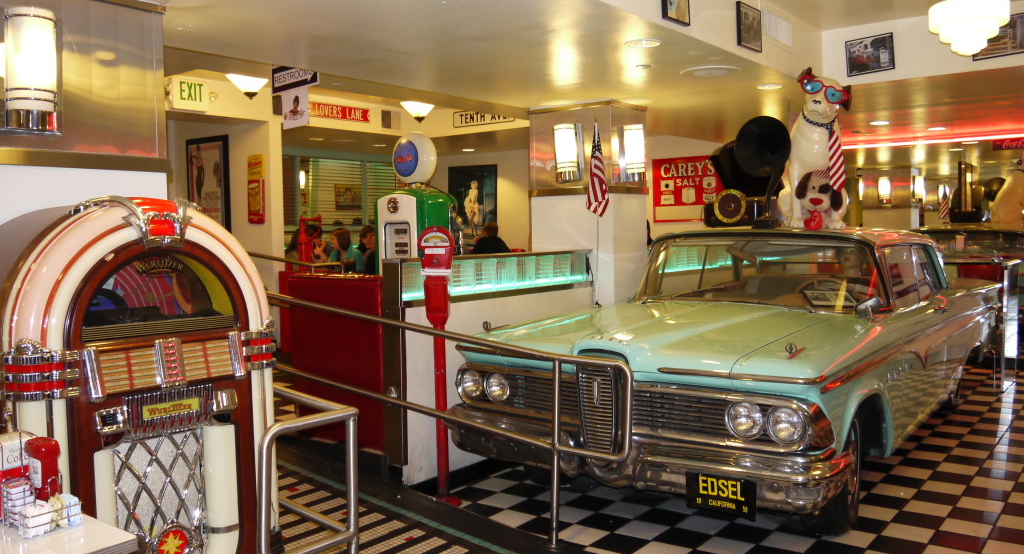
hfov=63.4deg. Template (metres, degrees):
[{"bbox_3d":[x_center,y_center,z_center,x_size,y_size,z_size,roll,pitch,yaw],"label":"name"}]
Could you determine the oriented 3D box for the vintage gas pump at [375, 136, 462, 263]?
[{"bbox_3d":[-0.781,-0.205,6.993,0.510,2.040,0.500,1,3,38],"label":"vintage gas pump"}]

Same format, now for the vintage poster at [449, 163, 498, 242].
[{"bbox_3d":[-0.477,-0.838,9.827,0.756,0.948,0.030,1,3,38],"label":"vintage poster"}]

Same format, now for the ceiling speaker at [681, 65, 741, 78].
[{"bbox_3d":[1.119,-1.141,4.657,0.335,0.030,0.335,-2,3,0],"label":"ceiling speaker"}]

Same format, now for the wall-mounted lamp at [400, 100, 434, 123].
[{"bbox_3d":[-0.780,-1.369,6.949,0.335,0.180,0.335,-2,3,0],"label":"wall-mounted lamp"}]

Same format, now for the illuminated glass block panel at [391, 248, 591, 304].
[{"bbox_3d":[-0.060,-0.012,4.903,0.120,0.240,1.800,1,3,38],"label":"illuminated glass block panel"}]

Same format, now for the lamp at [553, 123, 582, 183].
[{"bbox_3d":[0.383,-0.838,5.647,0.170,0.400,0.120,1,3,38],"label":"lamp"}]

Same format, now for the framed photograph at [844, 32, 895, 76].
[{"bbox_3d":[2.231,-1.384,5.163,0.285,0.225,0.022,-3,1,38],"label":"framed photograph"}]

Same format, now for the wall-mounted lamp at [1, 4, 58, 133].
[{"bbox_3d":[-1.713,-0.733,2.975,0.105,0.440,0.232,1,3,38],"label":"wall-mounted lamp"}]

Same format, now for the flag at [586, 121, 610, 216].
[{"bbox_3d":[0.529,-0.663,5.167,0.145,0.585,0.100,-1,3,6],"label":"flag"}]

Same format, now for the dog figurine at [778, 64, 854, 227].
[{"bbox_3d":[2.067,-0.880,5.669,0.450,1.080,0.600,0,3,22],"label":"dog figurine"}]

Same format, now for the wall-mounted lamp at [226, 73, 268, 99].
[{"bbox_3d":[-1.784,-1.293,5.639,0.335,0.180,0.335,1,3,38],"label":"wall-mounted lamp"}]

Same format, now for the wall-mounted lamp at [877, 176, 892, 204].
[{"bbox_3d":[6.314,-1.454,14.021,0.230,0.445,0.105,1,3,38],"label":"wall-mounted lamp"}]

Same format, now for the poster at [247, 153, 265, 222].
[{"bbox_3d":[-1.913,-0.653,6.174,0.205,0.510,0.020,3,5,38],"label":"poster"}]

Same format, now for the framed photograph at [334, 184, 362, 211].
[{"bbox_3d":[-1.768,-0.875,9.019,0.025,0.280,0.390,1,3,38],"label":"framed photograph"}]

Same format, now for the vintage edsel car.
[{"bbox_3d":[1.960,0.358,5.661,2.000,1.400,5.350,1,3,37],"label":"vintage edsel car"}]

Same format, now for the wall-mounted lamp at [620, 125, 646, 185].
[{"bbox_3d":[0.828,-0.845,5.619,0.120,0.400,0.170,1,3,38],"label":"wall-mounted lamp"}]

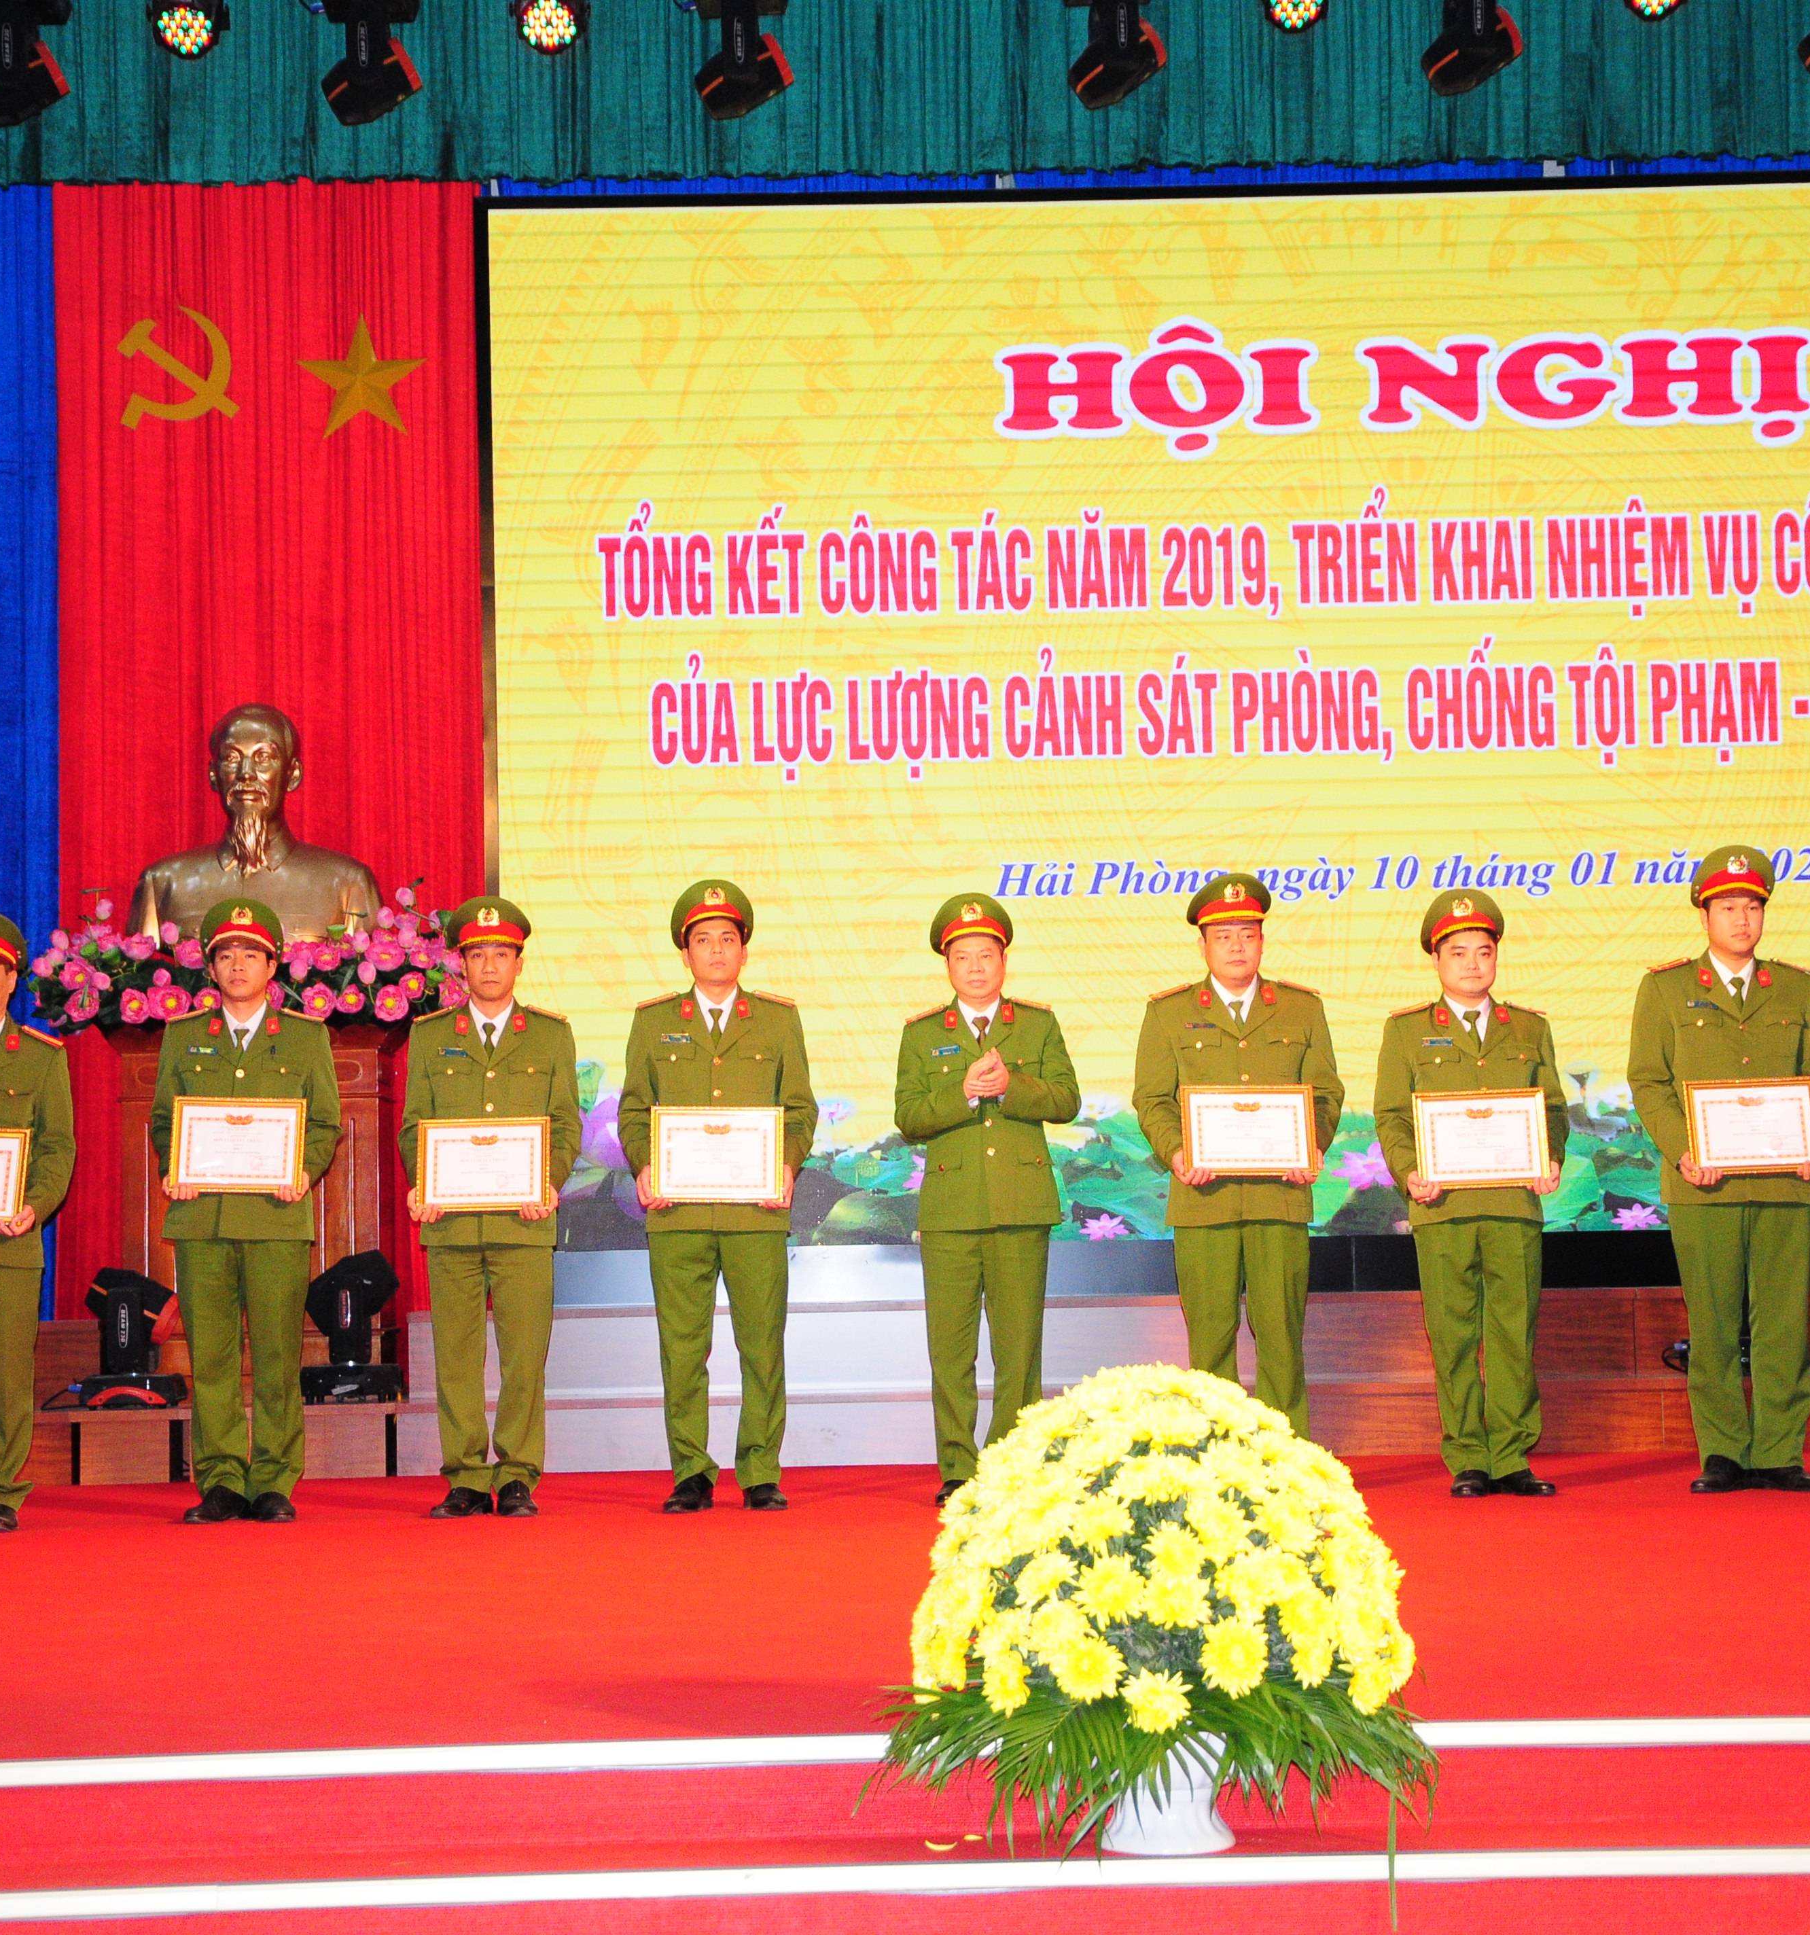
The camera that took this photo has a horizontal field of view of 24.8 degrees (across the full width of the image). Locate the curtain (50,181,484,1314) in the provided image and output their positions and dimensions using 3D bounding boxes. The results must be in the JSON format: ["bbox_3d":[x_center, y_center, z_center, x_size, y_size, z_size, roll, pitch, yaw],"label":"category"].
[{"bbox_3d":[-2.038,-0.694,13.200,1.302,3.600,0.150,-1,0,0],"label":"curtain"}]

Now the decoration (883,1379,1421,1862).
[{"bbox_3d":[0.474,1.212,7.800,1.055,0.922,0.980,-1,-1,0],"label":"decoration"}]

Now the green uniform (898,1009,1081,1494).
[{"bbox_3d":[0.238,0.768,11.800,0.504,1.377,0.380,-1,0,2],"label":"green uniform"}]

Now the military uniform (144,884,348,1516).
[{"bbox_3d":[-1.891,0.689,11.800,0.507,1.750,0.400,-1,0,-2],"label":"military uniform"}]

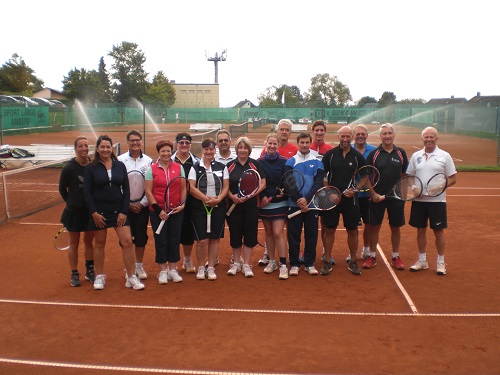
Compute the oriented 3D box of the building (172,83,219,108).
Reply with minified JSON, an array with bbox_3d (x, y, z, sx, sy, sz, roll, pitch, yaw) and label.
[{"bbox_3d":[-10.330,-16.010,104.000,8.740,6.960,8.000,0,7,-3],"label":"building"}]

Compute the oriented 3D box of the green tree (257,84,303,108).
[{"bbox_3d":[5.670,-15.700,102.000,8.550,6.910,8.120,0,7,0],"label":"green tree"}]

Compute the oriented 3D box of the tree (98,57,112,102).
[{"bbox_3d":[-22.720,-15.350,86.000,2.040,10.390,1.930,0,7,0],"label":"tree"}]

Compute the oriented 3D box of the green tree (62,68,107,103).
[{"bbox_3d":[-24.720,-13.670,82.000,6.570,8.260,6.240,0,7,0],"label":"green tree"}]

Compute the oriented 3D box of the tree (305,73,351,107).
[{"bbox_3d":[14.210,-16.440,100.000,8.930,8.880,8.480,0,7,0],"label":"tree"}]

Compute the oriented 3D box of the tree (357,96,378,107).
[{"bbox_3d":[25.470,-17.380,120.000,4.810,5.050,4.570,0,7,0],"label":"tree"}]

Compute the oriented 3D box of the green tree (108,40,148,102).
[{"bbox_3d":[-18.300,-15.800,83.000,6.200,12.460,5.890,0,7,0],"label":"green tree"}]

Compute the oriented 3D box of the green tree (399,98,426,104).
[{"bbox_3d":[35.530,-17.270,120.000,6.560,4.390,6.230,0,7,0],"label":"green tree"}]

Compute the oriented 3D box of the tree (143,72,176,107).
[{"bbox_3d":[-13.930,-13.810,84.000,5.360,7.920,5.090,0,7,0],"label":"tree"}]

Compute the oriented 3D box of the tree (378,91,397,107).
[{"bbox_3d":[28.860,-17.130,115.000,3.880,6.000,3.680,0,7,0],"label":"tree"}]

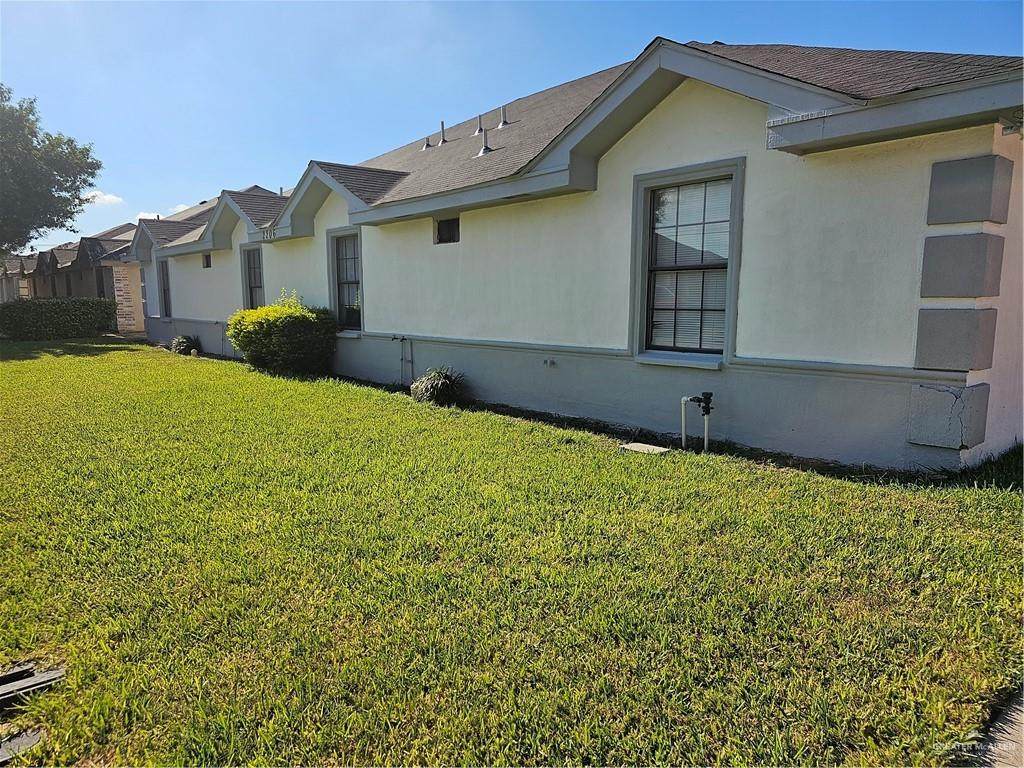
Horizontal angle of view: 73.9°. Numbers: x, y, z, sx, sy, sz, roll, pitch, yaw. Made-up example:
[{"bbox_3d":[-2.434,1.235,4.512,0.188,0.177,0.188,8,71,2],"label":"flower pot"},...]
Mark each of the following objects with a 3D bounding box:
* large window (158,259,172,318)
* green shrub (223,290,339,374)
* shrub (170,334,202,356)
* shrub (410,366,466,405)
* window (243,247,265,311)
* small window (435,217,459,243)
[{"bbox_3d":[-9.602,-2.630,18.876,0.130,1.660,1.160,-5,9,-42],"label":"large window"},{"bbox_3d":[-3.957,-0.831,11.604,1.250,1.400,2.150,-5,9,-42],"label":"green shrub"},{"bbox_3d":[-7.895,-0.962,16.501,0.680,0.500,0.720,-5,9,-42],"label":"shrub"},{"bbox_3d":[-0.951,-0.015,8.802,0.670,0.480,0.700,1,6,0],"label":"shrub"},{"bbox_3d":[-5.363,-2.040,14.167,0.130,1.660,1.160,-5,9,-42],"label":"window"},{"bbox_3d":[-0.839,-2.052,9.096,0.120,0.370,0.580,-5,9,-42],"label":"small window"}]

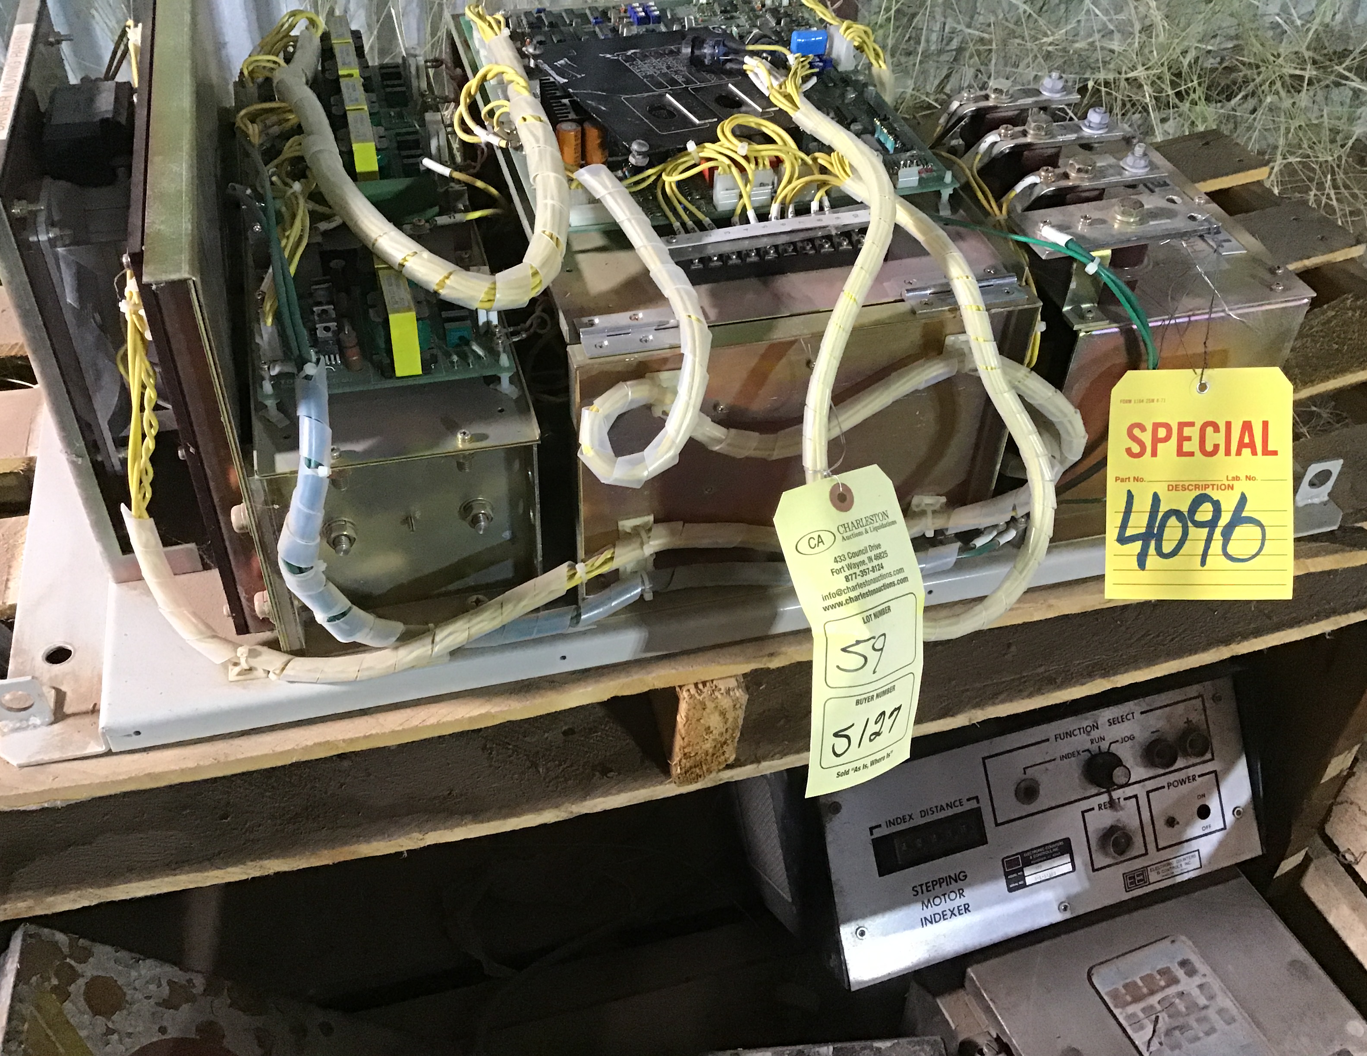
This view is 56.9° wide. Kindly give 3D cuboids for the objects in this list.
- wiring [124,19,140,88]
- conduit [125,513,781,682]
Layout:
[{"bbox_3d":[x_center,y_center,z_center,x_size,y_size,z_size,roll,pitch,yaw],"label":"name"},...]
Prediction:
[{"bbox_3d":[-0.268,-0.231,0.613,0.008,0.036,0.014,-10,45,-12],"label":"wiring"},{"bbox_3d":[-0.106,0.017,0.649,0.324,0.095,0.060,-10,45,-12],"label":"conduit"}]

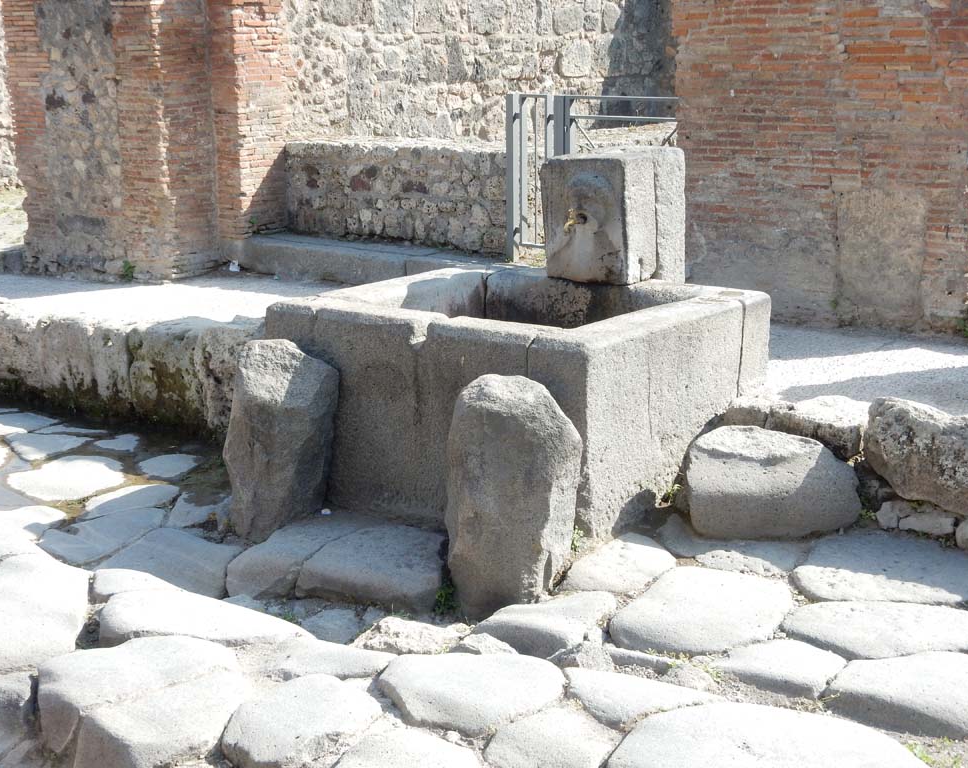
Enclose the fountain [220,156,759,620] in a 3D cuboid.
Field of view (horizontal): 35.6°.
[{"bbox_3d":[0.055,-0.190,6.543,1.911,1.513,2.037,9,16,39],"label":"fountain"}]

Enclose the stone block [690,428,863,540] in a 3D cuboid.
[{"bbox_3d":[1.160,0.393,6.030,0.670,0.330,0.430,0,12,8],"label":"stone block"}]

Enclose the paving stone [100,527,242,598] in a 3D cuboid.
[{"bbox_3d":[-1.190,0.715,5.860,0.480,0.160,0.580,0,12,8],"label":"paving stone"}]

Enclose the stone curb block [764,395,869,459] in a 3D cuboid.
[{"bbox_3d":[1.376,0.181,6.260,0.410,0.190,0.360,5,14,23],"label":"stone curb block"}]

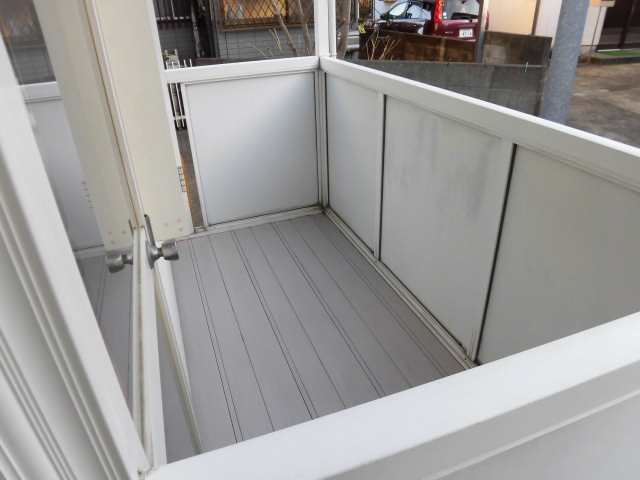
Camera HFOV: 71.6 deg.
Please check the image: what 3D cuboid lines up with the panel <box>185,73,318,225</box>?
[{"bbox_3d":[-0.437,-0.625,3.132,0.888,0.998,0.035,-12,31,-17],"label":"panel"}]

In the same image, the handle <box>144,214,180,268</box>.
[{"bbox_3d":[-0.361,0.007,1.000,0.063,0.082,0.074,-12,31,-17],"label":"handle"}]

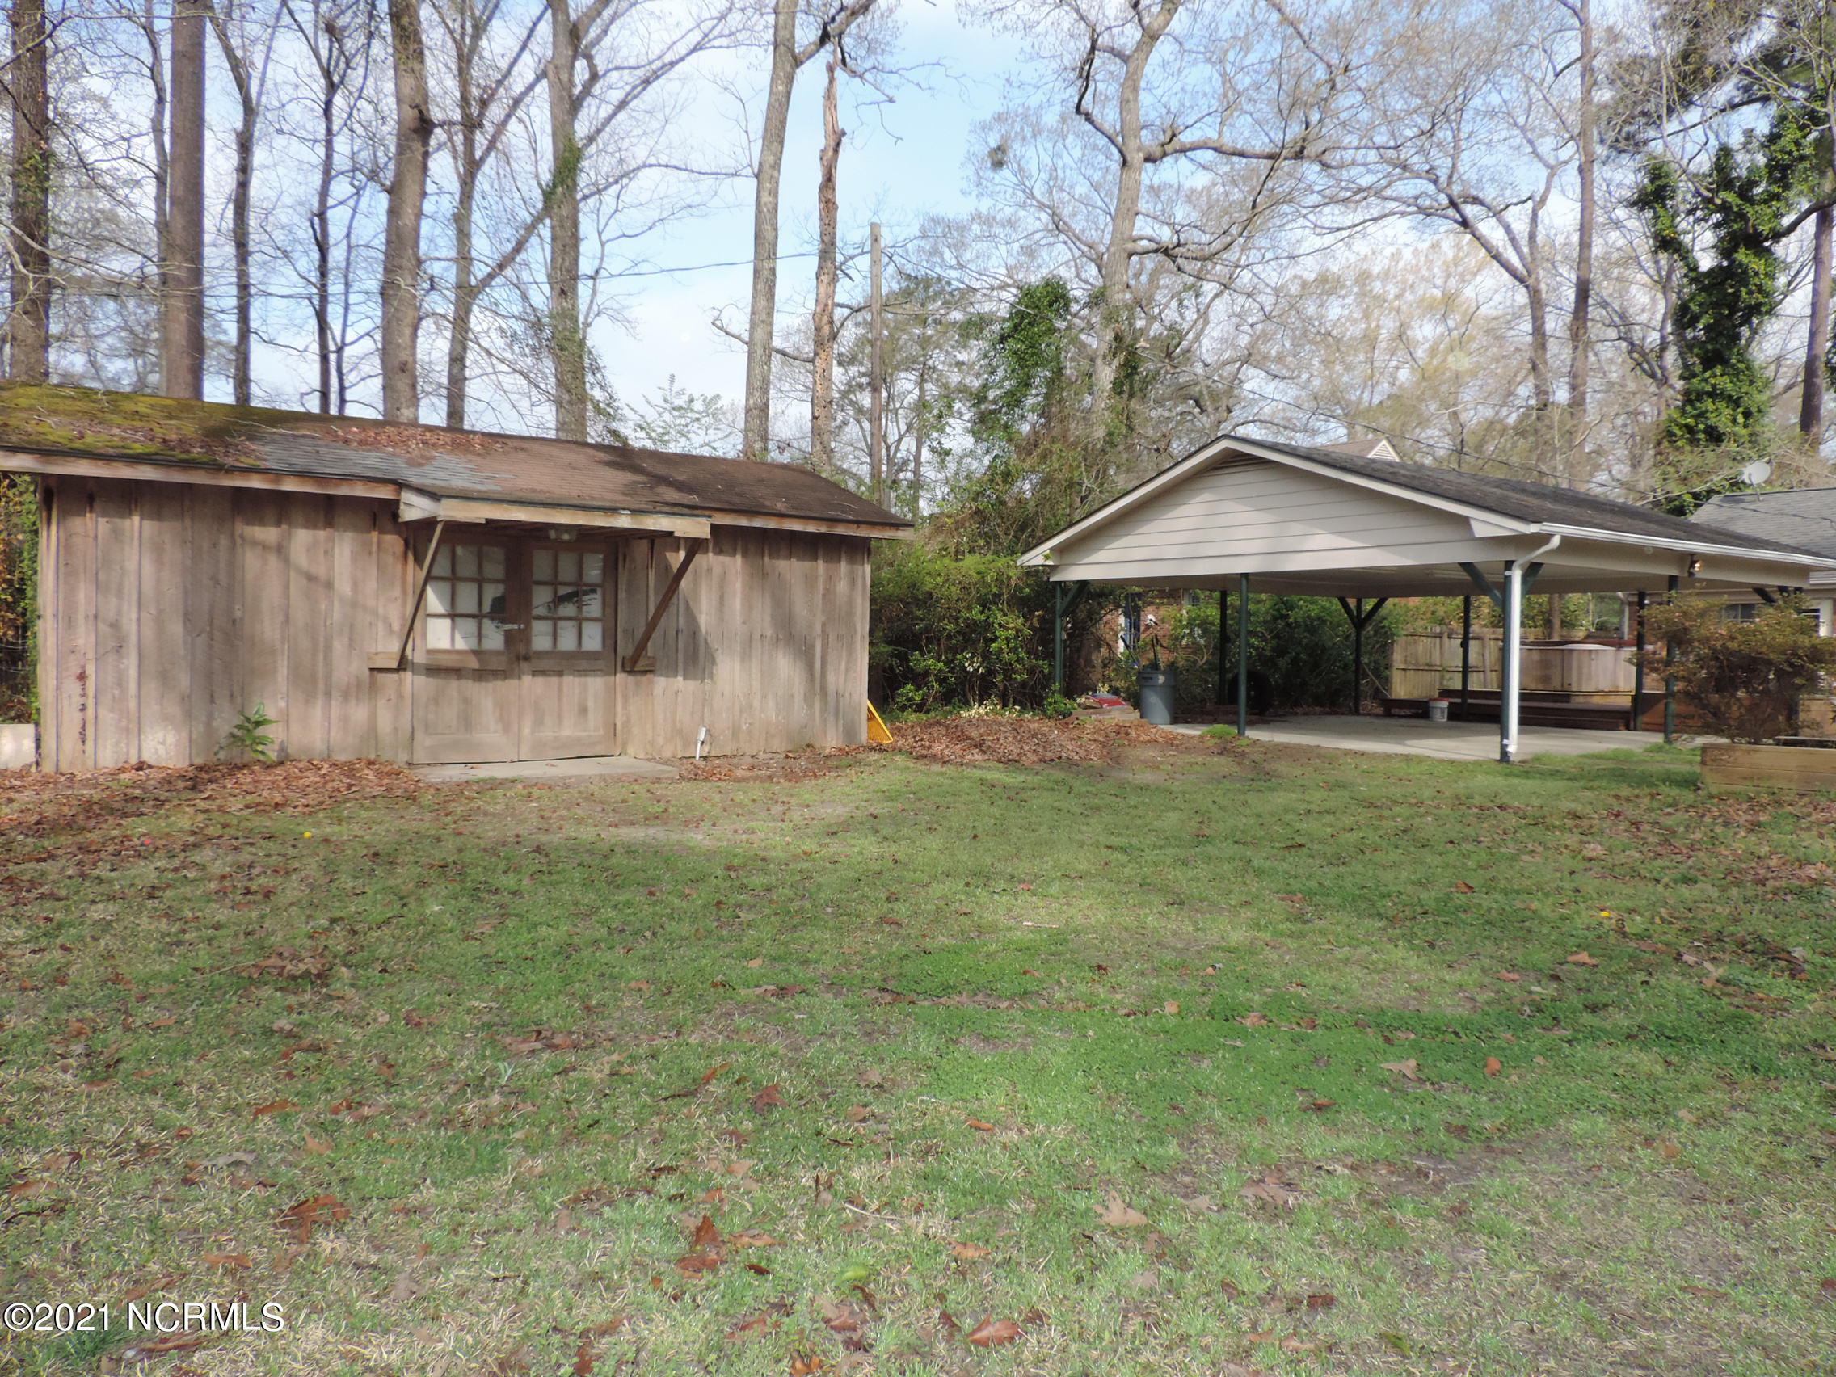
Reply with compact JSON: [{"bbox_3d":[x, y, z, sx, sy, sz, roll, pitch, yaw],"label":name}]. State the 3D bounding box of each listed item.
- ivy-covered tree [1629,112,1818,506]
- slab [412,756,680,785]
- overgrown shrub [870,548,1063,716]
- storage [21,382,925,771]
[{"bbox_3d":[21.607,-7.300,34.000,5.000,16.000,4.600,1,1,32],"label":"ivy-covered tree"},{"bbox_3d":[-3.267,0.703,11.025,1.980,0.110,1.250,0,1,-35],"label":"slab"},{"bbox_3d":[0.674,-0.982,21.000,3.400,2.900,2.500,1,1,2],"label":"overgrown shrub"},{"bbox_3d":[-4.596,-1.055,13.092,8.000,3.380,5.650,0,1,-35],"label":"storage"}]

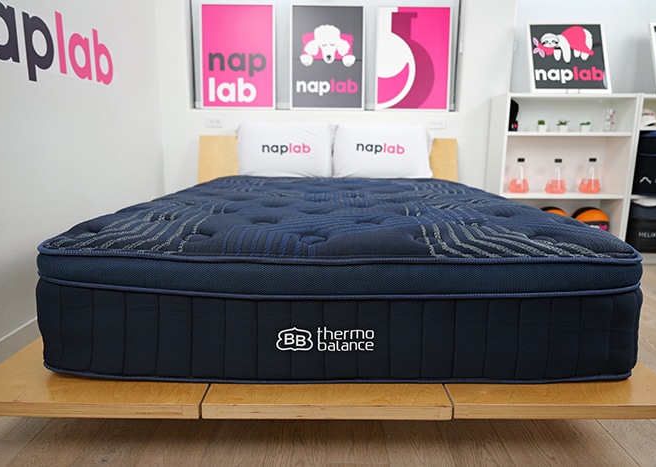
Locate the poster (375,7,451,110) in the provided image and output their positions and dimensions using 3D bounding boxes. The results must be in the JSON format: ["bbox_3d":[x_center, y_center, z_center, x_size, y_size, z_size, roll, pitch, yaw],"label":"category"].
[{"bbox_3d":[0.573,-1.178,3.139,0.502,0.703,0.022,0,3,-1],"label":"poster"}]

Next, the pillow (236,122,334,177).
[{"bbox_3d":[-0.274,-0.528,2.982,0.625,0.410,0.160,0,-13,-1],"label":"pillow"}]

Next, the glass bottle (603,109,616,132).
[{"bbox_3d":[1.804,-0.719,2.982,0.073,0.145,0.073,0,11,-1],"label":"glass bottle"}]

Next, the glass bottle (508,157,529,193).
[{"bbox_3d":[1.255,-0.376,3.049,0.125,0.222,0.125,0,11,-1],"label":"glass bottle"}]

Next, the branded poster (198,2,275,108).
[{"bbox_3d":[-0.597,-1.184,3.128,0.502,0.703,0.022,0,3,-1],"label":"branded poster"}]

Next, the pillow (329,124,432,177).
[{"bbox_3d":[0.353,-0.522,2.988,0.630,0.410,0.160,0,-13,-1],"label":"pillow"}]

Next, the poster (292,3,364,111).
[{"bbox_3d":[0.000,-1.181,3.134,0.502,0.703,0.022,0,3,-1],"label":"poster"}]

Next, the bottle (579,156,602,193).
[{"bbox_3d":[1.726,-0.375,3.053,0.125,0.227,0.125,0,11,-1],"label":"bottle"}]

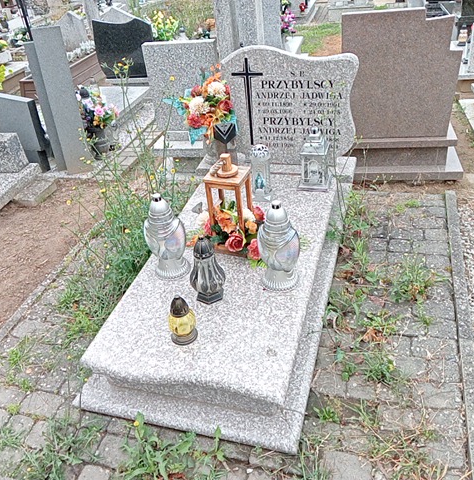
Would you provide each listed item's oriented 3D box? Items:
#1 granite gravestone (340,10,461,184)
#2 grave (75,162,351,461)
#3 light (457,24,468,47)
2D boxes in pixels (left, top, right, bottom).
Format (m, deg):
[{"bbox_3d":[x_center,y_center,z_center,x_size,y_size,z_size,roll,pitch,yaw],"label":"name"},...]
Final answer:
[{"bbox_3d":[1.016,-0.896,3.246,0.800,1.030,0.310,1,32,14],"label":"granite gravestone"},{"bbox_3d":[0.026,0.088,2.481,0.875,0.227,1.766,6,37,15],"label":"grave"},{"bbox_3d":[2.289,-2.078,5.240,0.105,0.200,0.105,3,33,16],"label":"light"}]

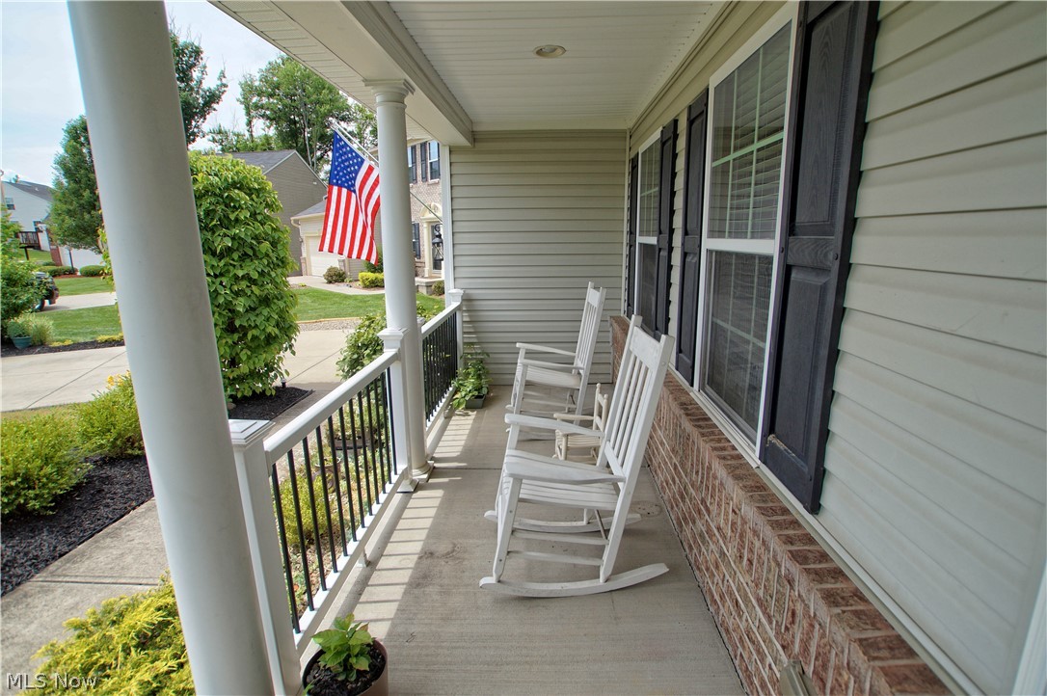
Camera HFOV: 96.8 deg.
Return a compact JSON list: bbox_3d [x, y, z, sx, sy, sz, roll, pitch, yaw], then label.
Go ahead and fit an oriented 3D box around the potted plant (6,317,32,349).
[{"bbox_3d":[-10.922,-0.298,10.078,0.380,0.620,0.380,10,18,41],"label":"potted plant"}]

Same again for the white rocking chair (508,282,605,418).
[{"bbox_3d":[0.258,0.093,3.719,0.830,1.150,0.630,-1,13,0],"label":"white rocking chair"}]

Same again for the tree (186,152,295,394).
[{"bbox_3d":[-3.697,-0.728,5.439,1.750,2.820,1.750,-10,16,-32],"label":"tree"}]

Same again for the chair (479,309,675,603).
[{"bbox_3d":[0.205,0.470,2.191,0.840,1.180,0.650,-1,13,0],"label":"chair"}]

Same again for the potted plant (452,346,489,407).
[{"bbox_3d":[-0.507,0.246,4.476,0.360,0.550,0.440,-1,13,3],"label":"potted plant"}]

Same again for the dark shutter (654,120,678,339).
[{"bbox_3d":[0.936,-0.686,3.068,0.032,1.455,0.375,0,13,3],"label":"dark shutter"}]

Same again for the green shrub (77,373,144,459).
[{"bbox_3d":[-3.825,0.590,4.443,0.760,0.720,0.760,-13,18,-40],"label":"green shrub"}]

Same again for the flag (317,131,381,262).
[{"bbox_3d":[-1.903,-1.666,5.200,0.800,1.450,0.250,-1,13,3],"label":"flag"}]

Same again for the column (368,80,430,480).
[{"bbox_3d":[-0.771,-0.337,2.949,0.245,2.440,0.245,0,13,3],"label":"column"}]

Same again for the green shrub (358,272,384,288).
[{"bbox_3d":[-6.037,-2.719,18.600,1.200,0.640,1.000,-1,13,3],"label":"green shrub"}]

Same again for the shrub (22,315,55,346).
[{"bbox_3d":[-9.587,-0.343,9.200,0.580,0.620,0.580,-1,13,3],"label":"shrub"}]

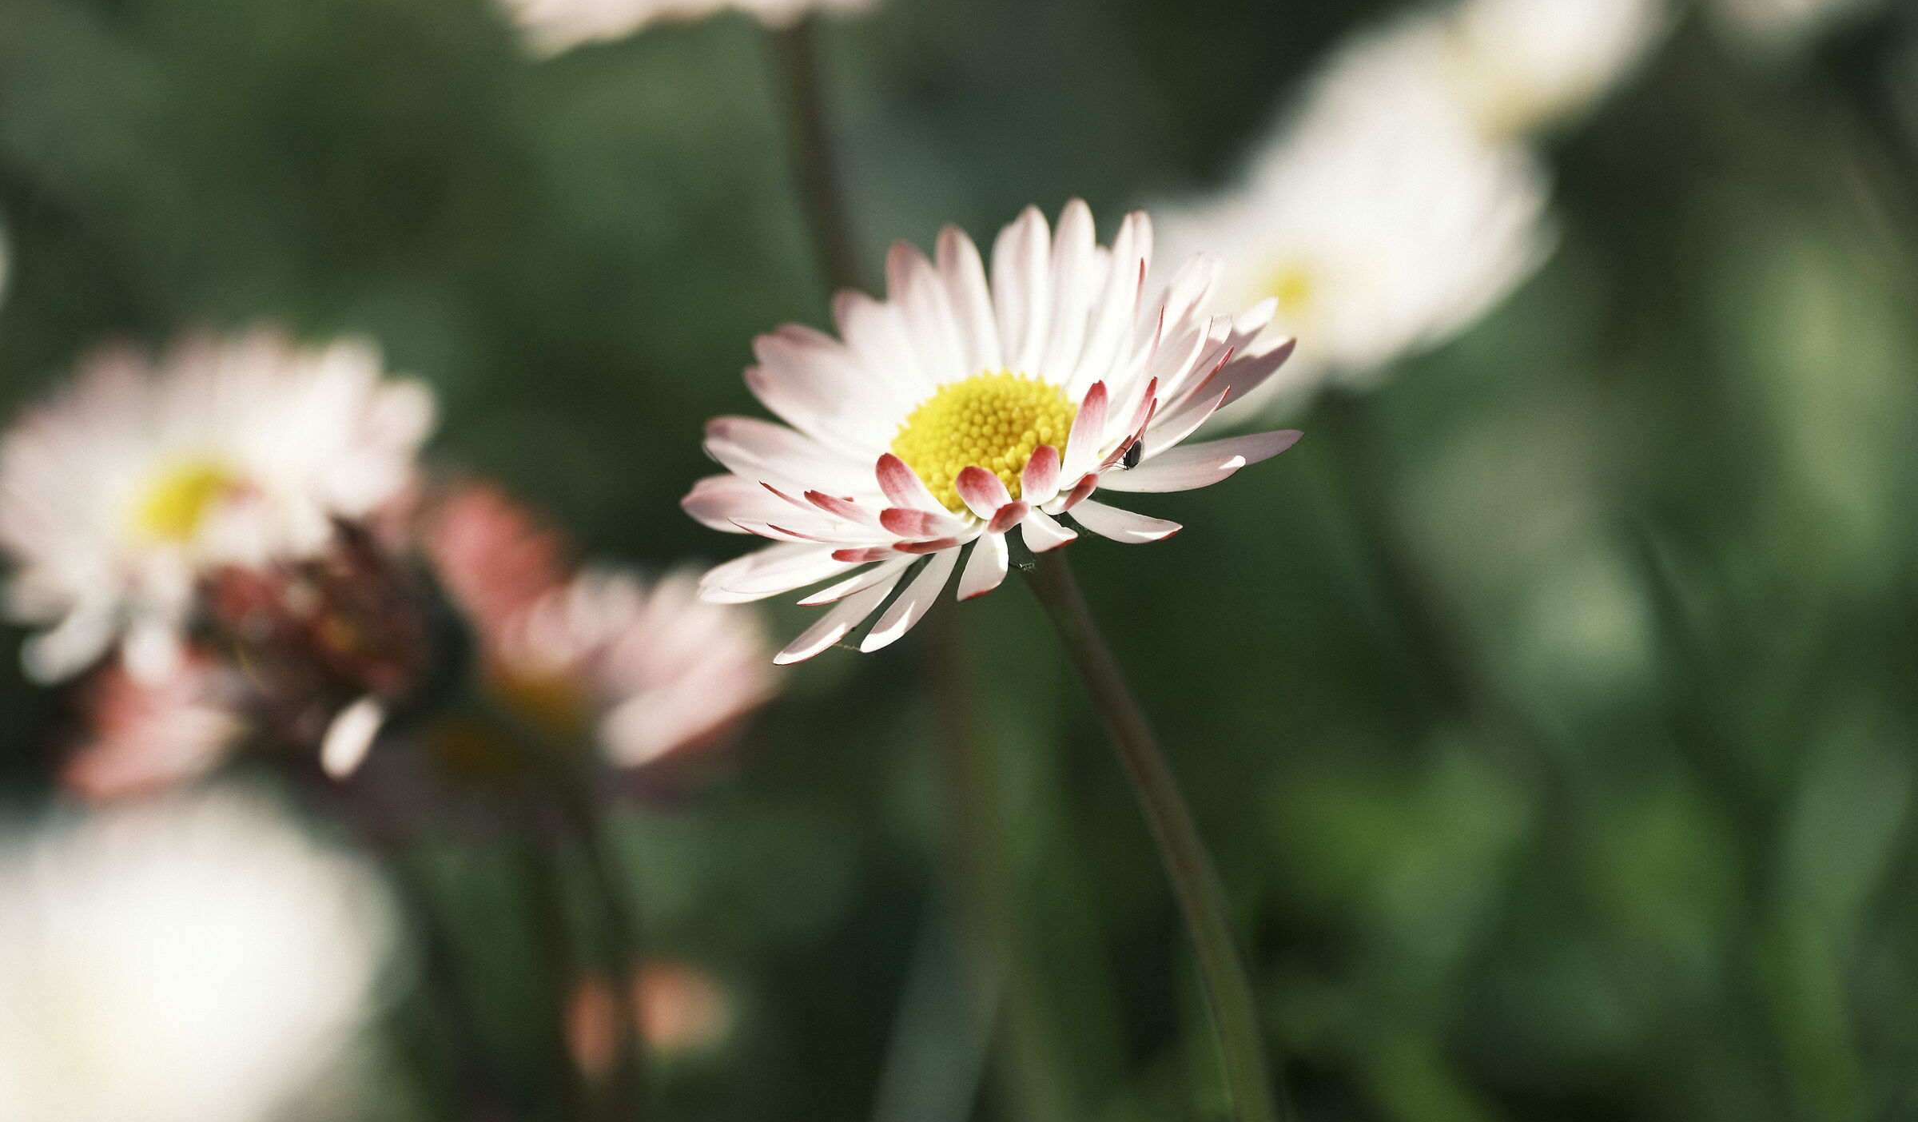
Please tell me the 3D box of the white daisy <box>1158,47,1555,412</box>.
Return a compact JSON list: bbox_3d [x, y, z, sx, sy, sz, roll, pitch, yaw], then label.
[{"bbox_3d":[0.018,-0.015,0.960,0.019,0.007,0.019,-19,39,16],"label":"white daisy"}]

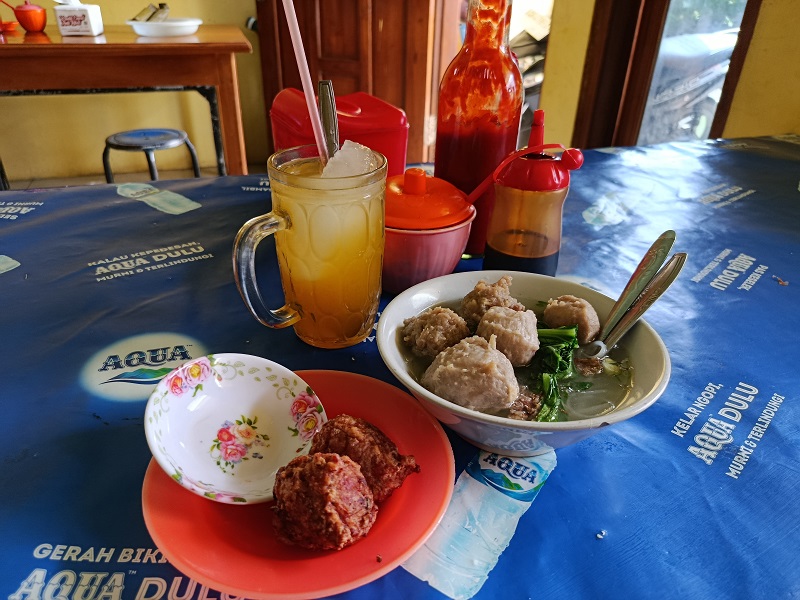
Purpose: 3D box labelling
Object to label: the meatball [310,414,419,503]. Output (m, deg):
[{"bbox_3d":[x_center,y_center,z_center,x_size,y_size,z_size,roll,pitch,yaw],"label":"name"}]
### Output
[{"bbox_3d":[-0.018,0.077,0.271,0.049,0.040,0.042,2,29,0],"label":"meatball"}]

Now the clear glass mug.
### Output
[{"bbox_3d":[-0.063,-0.032,0.389,0.119,0.129,0.083,-15,33,-29],"label":"clear glass mug"}]

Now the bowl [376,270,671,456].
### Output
[{"bbox_3d":[0.067,0.044,0.333,0.162,0.059,0.162,2,29,-1],"label":"bowl"}]

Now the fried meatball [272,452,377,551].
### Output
[{"bbox_3d":[-0.033,0.089,0.245,0.045,0.043,0.043,2,29,0],"label":"fried meatball"}]

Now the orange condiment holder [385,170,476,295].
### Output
[{"bbox_3d":[0.010,-0.061,0.478,0.108,0.100,0.108,2,29,0],"label":"orange condiment holder"}]

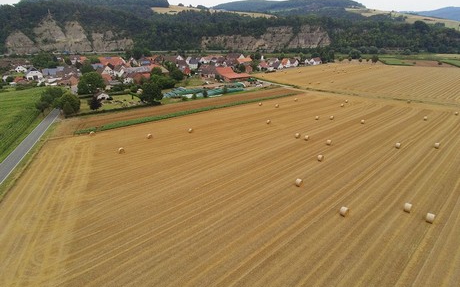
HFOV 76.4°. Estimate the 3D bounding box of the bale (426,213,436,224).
[{"bbox_3d":[38.896,14.538,56.753,1.180,1.680,1.680,18,26,39],"label":"bale"}]

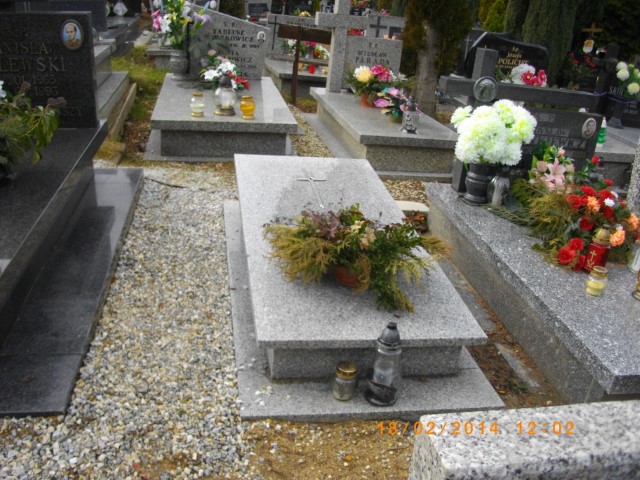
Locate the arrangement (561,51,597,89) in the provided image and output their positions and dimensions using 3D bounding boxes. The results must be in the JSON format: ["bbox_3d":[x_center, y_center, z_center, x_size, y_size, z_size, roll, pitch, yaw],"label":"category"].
[{"bbox_3d":[3.433,-2.265,7.858,0.420,0.480,0.370,1,24,-11],"label":"arrangement"}]

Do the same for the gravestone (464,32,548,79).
[{"bbox_3d":[2.480,-2.413,7.835,1.150,0.630,0.100,-1,24,-16],"label":"gravestone"}]

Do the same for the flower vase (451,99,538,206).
[{"bbox_3d":[0.967,-0.483,3.292,0.440,0.550,0.410,0,24,-11],"label":"flower vase"}]

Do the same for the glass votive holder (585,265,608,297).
[{"bbox_3d":[1.115,0.162,2.366,0.079,0.110,0.079,1,24,-11],"label":"glass votive holder"}]

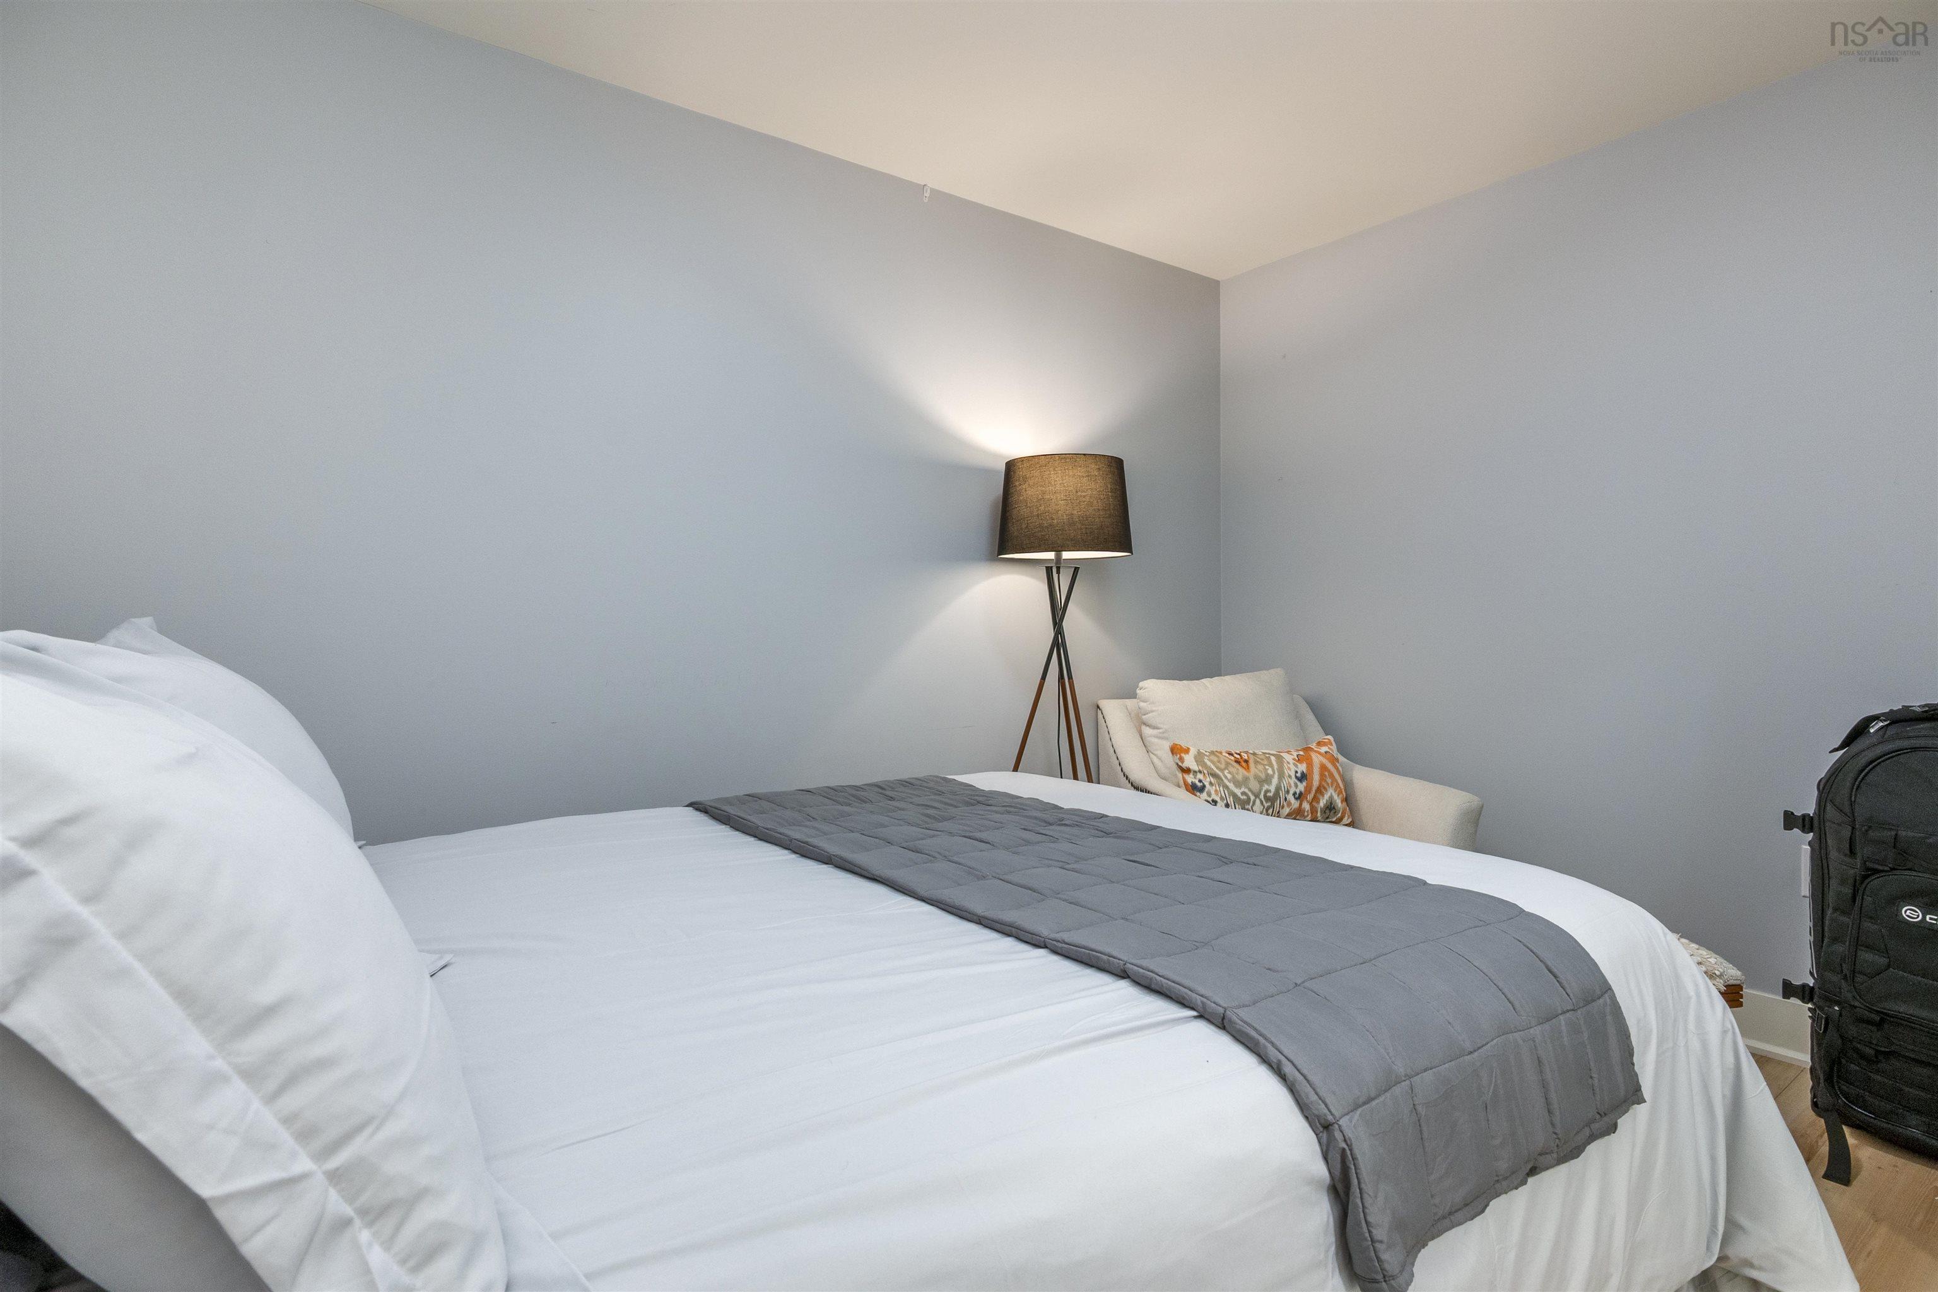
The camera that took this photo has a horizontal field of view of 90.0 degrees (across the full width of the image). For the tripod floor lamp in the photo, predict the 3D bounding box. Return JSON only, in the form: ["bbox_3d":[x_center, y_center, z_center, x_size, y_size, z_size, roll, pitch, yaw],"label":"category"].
[{"bbox_3d":[0.215,0.220,2.730,0.500,1.480,0.510,0,1,2],"label":"tripod floor lamp"}]

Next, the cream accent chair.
[{"bbox_3d":[0.860,0.525,2.730,0.740,0.860,0.800,-1,1,-20],"label":"cream accent chair"}]

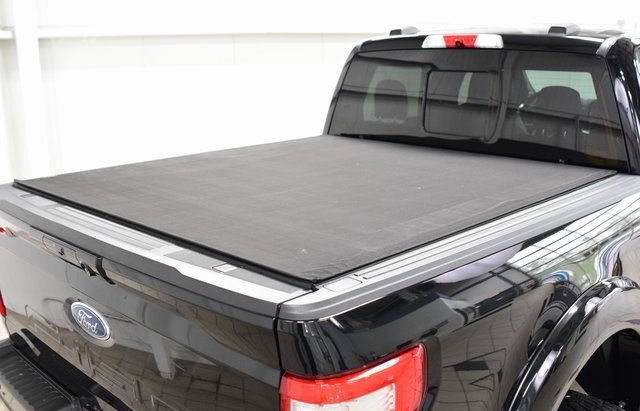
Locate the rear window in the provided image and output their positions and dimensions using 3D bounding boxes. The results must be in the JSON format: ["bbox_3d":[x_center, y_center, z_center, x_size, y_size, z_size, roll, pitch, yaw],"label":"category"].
[{"bbox_3d":[0.657,-0.499,3.026,1.610,0.485,0.085,13,10,42],"label":"rear window"}]

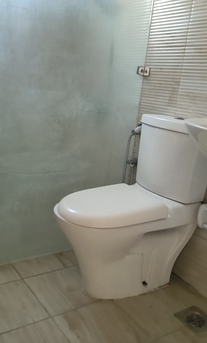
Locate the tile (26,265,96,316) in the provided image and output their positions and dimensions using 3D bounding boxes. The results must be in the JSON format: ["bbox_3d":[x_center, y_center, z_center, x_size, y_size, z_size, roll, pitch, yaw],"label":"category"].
[{"bbox_3d":[-0.179,0.556,1.561,0.301,0.010,0.303,-3,17,-36],"label":"tile"}]

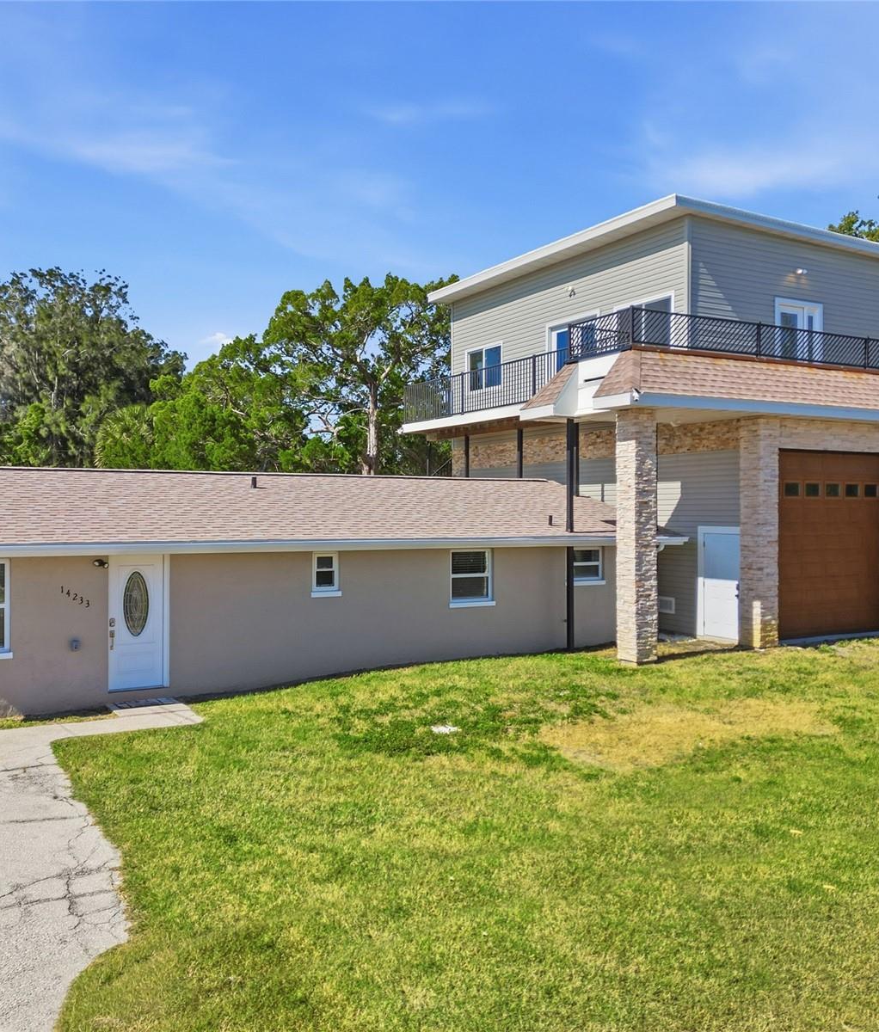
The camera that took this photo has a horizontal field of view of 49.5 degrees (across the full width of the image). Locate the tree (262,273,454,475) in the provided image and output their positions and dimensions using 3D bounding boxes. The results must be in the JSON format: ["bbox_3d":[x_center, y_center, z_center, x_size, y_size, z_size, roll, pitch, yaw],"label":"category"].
[{"bbox_3d":[-2.762,-3.538,38.000,8.400,12.280,8.200,0,0,-29],"label":"tree"}]

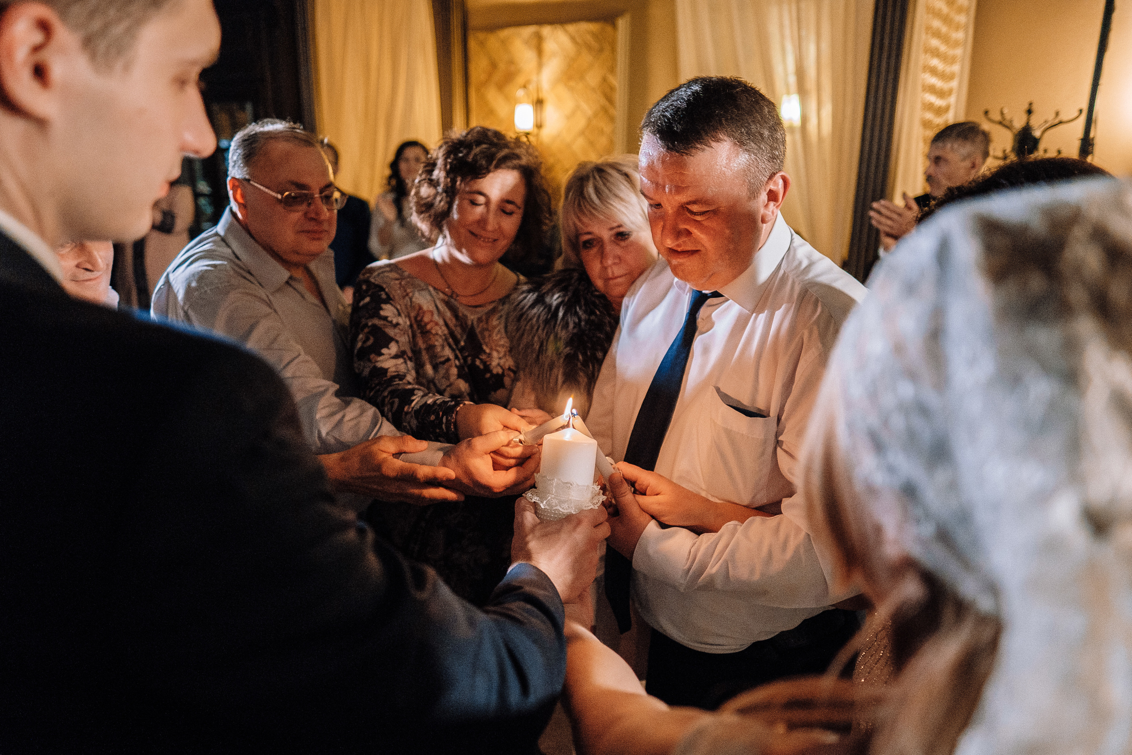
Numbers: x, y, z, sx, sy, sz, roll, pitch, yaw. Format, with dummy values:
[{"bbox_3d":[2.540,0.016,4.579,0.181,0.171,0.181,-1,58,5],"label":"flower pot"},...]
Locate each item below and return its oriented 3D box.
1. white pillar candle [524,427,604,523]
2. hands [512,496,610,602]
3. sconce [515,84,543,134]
[{"bbox_3d":[0.000,0.124,0.920,0.090,0.124,0.090,5,6,-1],"label":"white pillar candle"},{"bbox_3d":[-0.005,0.201,0.885,0.105,0.098,0.125,5,15,17],"label":"hands"},{"bbox_3d":[-0.214,-1.559,4.400,0.110,0.295,0.190,7,15,23],"label":"sconce"}]

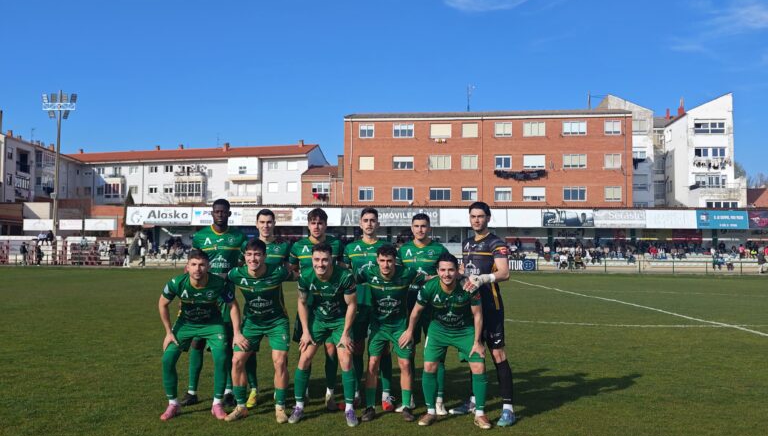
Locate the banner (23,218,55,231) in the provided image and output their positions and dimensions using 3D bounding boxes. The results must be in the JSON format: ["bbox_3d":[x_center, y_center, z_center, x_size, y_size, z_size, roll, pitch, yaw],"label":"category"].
[{"bbox_3d":[-30.701,0.631,69.000,2.700,0.980,0.080,0,-2,6],"label":"banner"}]

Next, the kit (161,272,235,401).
[{"bbox_3d":[-1.605,1.020,6.720,0.600,1.100,0.520,1,-3,-8],"label":"kit"}]

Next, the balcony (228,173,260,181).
[{"bbox_3d":[-18.504,-5.505,103.000,4.200,1.150,1.200,0,-3,14],"label":"balcony"}]

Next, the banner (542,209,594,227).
[{"bbox_3d":[14.642,0.032,61.622,4.076,1.444,0.100,0,-2,3],"label":"banner"}]

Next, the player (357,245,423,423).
[{"bbox_3d":[0.046,0.936,6.582,0.560,1.470,0.550,1,-2,0],"label":"player"}]

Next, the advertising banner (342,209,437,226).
[{"bbox_3d":[0.543,-0.056,62.469,7.934,1.448,0.100,0,-2,3],"label":"advertising banner"}]

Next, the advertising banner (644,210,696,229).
[{"bbox_3d":[22.980,0.144,62.000,3.900,1.460,0.100,0,-2,7],"label":"advertising banner"}]

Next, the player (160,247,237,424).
[{"bbox_3d":[-1.560,0.955,6.560,0.660,1.400,0.600,1,-2,-6],"label":"player"}]

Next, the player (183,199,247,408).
[{"bbox_3d":[-1.565,0.775,7.170,0.580,1.870,0.430,1,-3,-7],"label":"player"}]

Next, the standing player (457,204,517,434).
[{"bbox_3d":[0.857,0.780,6.620,0.570,1.850,0.480,-1,-3,25],"label":"standing player"}]

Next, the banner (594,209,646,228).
[{"bbox_3d":[18.694,0.083,61.378,4.044,1.462,0.100,0,-2,3],"label":"banner"}]

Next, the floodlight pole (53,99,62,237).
[{"bbox_3d":[-26.910,-3.091,64.000,0.350,14.200,0.350,1,-3,-18],"label":"floodlight pole"}]

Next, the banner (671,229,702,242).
[{"bbox_3d":[25.587,1.560,65.465,2.476,1.180,0.080,0,-2,3],"label":"banner"}]

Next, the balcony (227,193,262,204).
[{"bbox_3d":[-18.504,-2.587,103.000,4.400,1.450,1.300,0,-3,14],"label":"balcony"}]

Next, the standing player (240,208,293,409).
[{"bbox_3d":[-1.052,0.783,6.989,0.560,1.790,0.360,1,-2,-3],"label":"standing player"}]

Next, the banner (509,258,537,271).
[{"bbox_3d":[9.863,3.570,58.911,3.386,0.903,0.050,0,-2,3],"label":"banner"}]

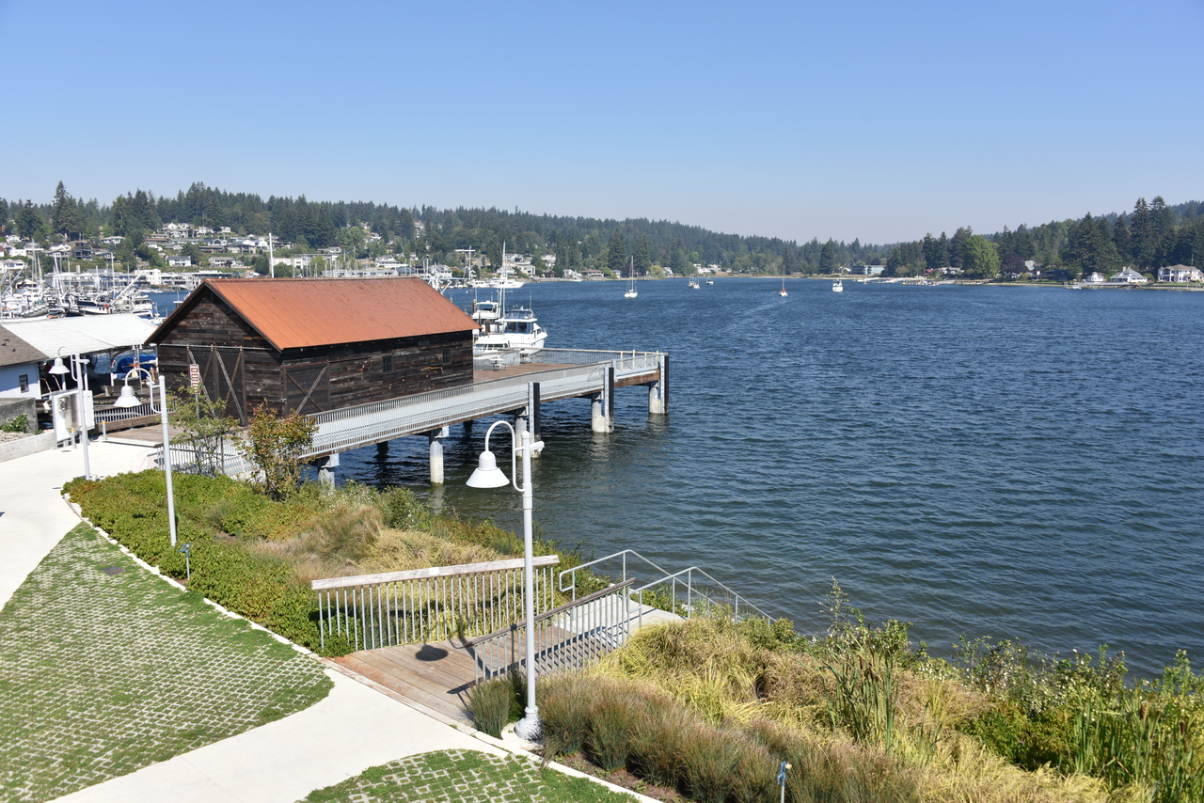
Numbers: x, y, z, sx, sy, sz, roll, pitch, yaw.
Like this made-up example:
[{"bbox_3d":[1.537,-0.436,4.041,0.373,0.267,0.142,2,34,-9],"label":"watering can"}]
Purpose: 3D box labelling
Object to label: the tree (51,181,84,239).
[{"bbox_3d":[-343.367,-121.580,597.465,18.078,36.823,18.078,-5,9,-29],"label":"tree"}]

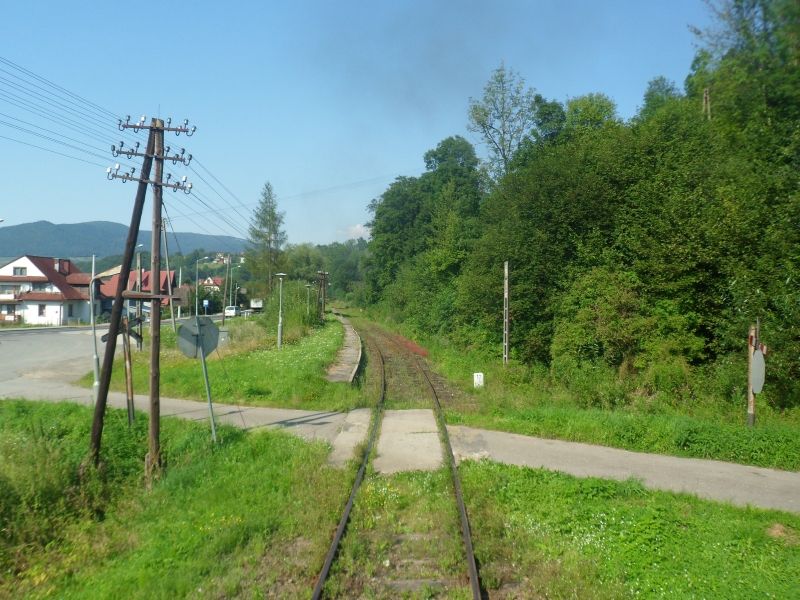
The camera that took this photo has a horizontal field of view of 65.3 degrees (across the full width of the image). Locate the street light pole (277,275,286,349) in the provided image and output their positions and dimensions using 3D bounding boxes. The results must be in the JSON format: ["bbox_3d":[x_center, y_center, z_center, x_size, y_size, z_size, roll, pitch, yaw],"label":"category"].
[{"bbox_3d":[-6.300,0.600,33.000,0.560,4.050,0.560,1,0,0],"label":"street light pole"}]

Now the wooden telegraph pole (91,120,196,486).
[{"bbox_3d":[-4.460,-0.040,10.850,1.700,6.300,0.400,1,0,-18],"label":"wooden telegraph pole"}]

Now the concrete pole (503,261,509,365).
[{"bbox_3d":[4.480,0.620,26.500,0.210,4.550,0.200,1,0,0],"label":"concrete pole"}]

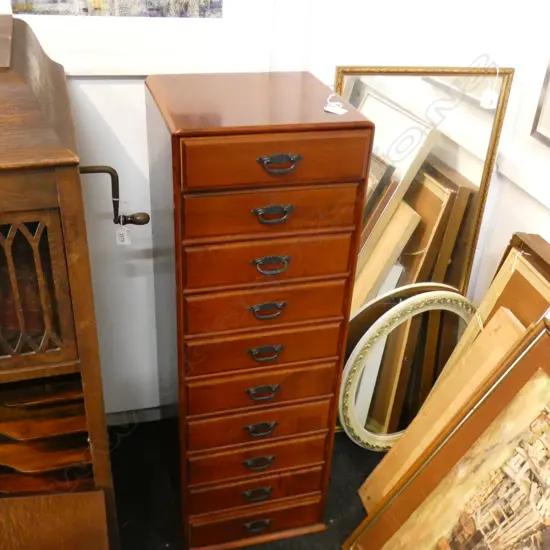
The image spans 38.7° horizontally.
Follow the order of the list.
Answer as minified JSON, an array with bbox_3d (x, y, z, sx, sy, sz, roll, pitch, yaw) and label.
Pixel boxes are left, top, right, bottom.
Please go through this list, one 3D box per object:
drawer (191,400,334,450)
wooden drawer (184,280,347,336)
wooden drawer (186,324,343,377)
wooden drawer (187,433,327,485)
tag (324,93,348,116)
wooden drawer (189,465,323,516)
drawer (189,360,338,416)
[{"bbox_3d":[-0.076,0.291,2.063,0.370,0.103,0.330,-6,31,-15],"label":"drawer"},{"bbox_3d":[-0.049,0.003,1.794,0.351,0.101,0.280,-6,33,-15],"label":"wooden drawer"},{"bbox_3d":[-0.055,0.100,1.855,0.351,0.096,0.280,-6,33,-15],"label":"wooden drawer"},{"bbox_3d":[-0.071,0.389,2.034,0.351,0.093,0.280,-6,33,-15],"label":"wooden drawer"},{"bbox_3d":[0.132,-0.375,1.709,0.055,0.018,0.095,-6,31,-15],"label":"tag"},{"bbox_3d":[-0.085,0.489,2.175,0.370,0.103,0.330,-6,31,-15],"label":"wooden drawer"},{"bbox_3d":[-0.060,0.197,1.915,0.351,0.098,0.280,-6,33,-15],"label":"drawer"}]

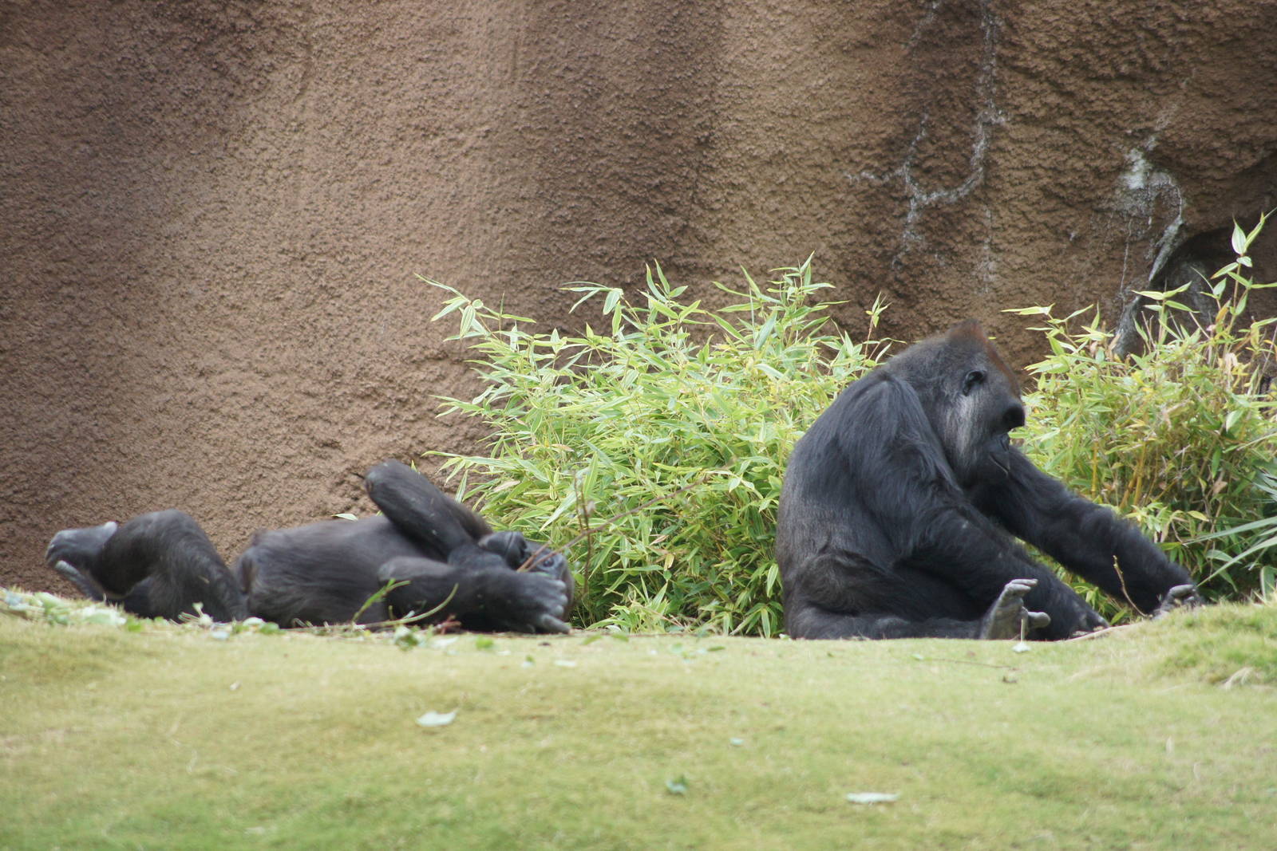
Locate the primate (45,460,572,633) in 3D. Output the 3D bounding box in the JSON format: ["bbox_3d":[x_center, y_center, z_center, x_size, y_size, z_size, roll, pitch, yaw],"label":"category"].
[{"bbox_3d":[-0.837,0.307,27.000,1.310,0.420,0.560,2,6,4],"label":"primate"}]

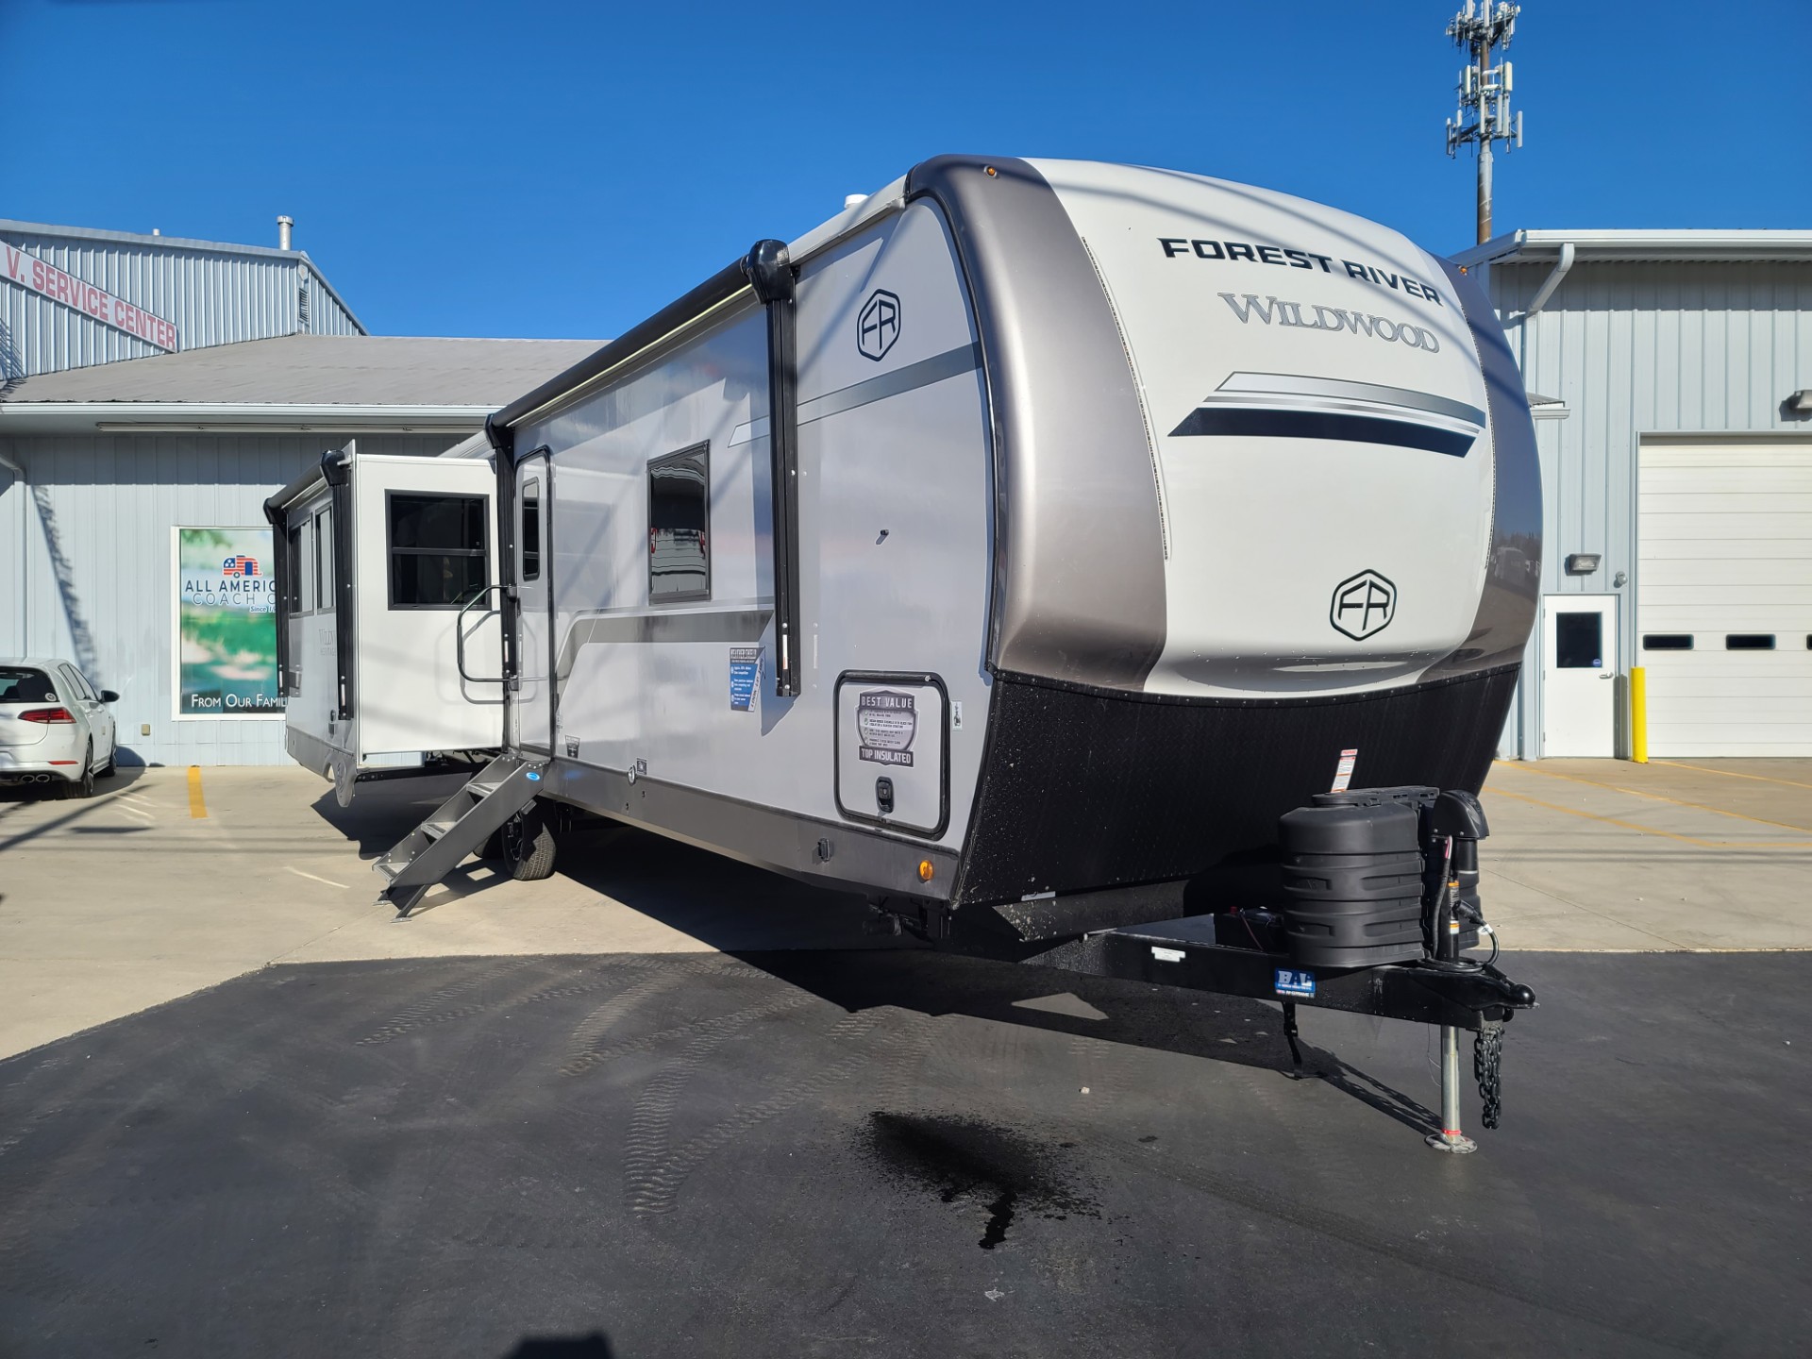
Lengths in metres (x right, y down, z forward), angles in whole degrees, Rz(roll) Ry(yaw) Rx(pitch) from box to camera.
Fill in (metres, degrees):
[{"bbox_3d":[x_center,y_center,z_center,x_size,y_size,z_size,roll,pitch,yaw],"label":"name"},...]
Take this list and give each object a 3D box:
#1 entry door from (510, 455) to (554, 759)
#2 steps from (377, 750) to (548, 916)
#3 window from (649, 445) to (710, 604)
[{"bbox_3d":[-2.332,-0.472,8.215,0.060,1.859,0.776,-1,2,-32],"label":"entry door"},{"bbox_3d":[-2.805,0.945,8.177,0.920,0.917,0.708,-1,2,-32],"label":"steps"},{"bbox_3d":[-1.076,-0.717,6.156,0.050,0.715,0.770,-1,2,-32],"label":"window"}]

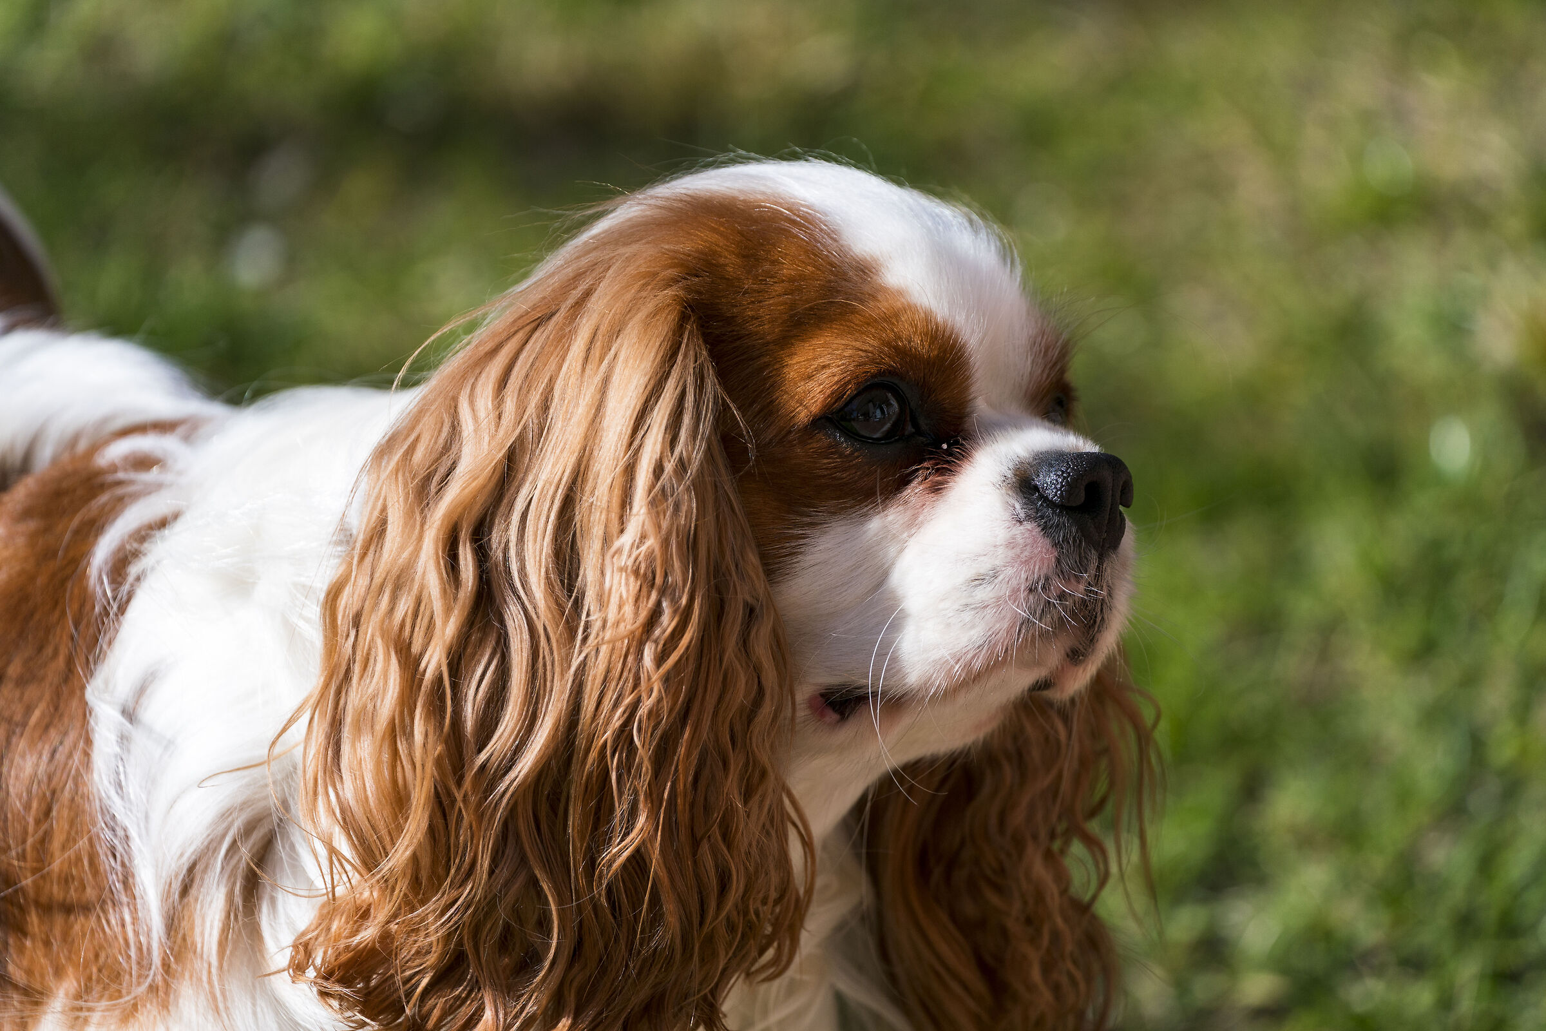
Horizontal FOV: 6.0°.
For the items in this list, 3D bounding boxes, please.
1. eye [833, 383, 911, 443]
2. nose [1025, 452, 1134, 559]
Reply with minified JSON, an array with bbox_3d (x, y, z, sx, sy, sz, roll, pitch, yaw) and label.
[{"bbox_3d":[0.024,-0.025,3.604,0.018,0.015,0.010,-6,5,-26],"label":"eye"},{"bbox_3d":[0.074,-0.003,3.596,0.019,0.025,0.029,6,12,44],"label":"nose"}]

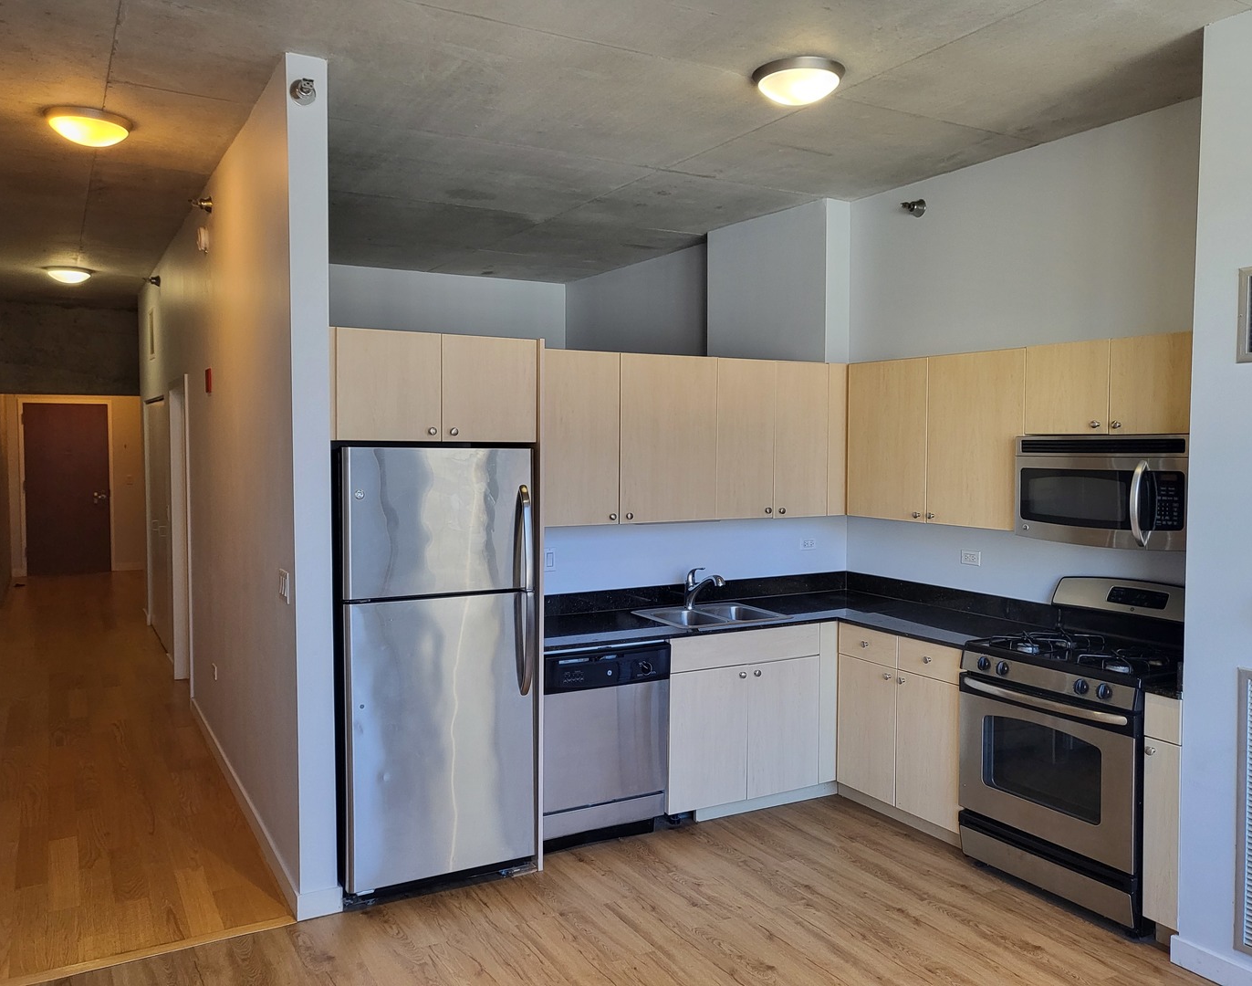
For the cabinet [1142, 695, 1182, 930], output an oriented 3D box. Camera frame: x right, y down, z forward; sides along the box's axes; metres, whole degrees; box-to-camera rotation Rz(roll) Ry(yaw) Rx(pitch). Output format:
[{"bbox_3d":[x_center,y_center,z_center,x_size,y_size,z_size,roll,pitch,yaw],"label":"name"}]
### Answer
[{"bbox_3d":[2.069,1.064,3.468,0.606,0.776,0.129,-1,3,-29],"label":"cabinet"}]

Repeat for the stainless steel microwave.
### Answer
[{"bbox_3d":[1.954,-0.016,3.858,0.390,0.415,0.757,-1,3,-29],"label":"stainless steel microwave"}]

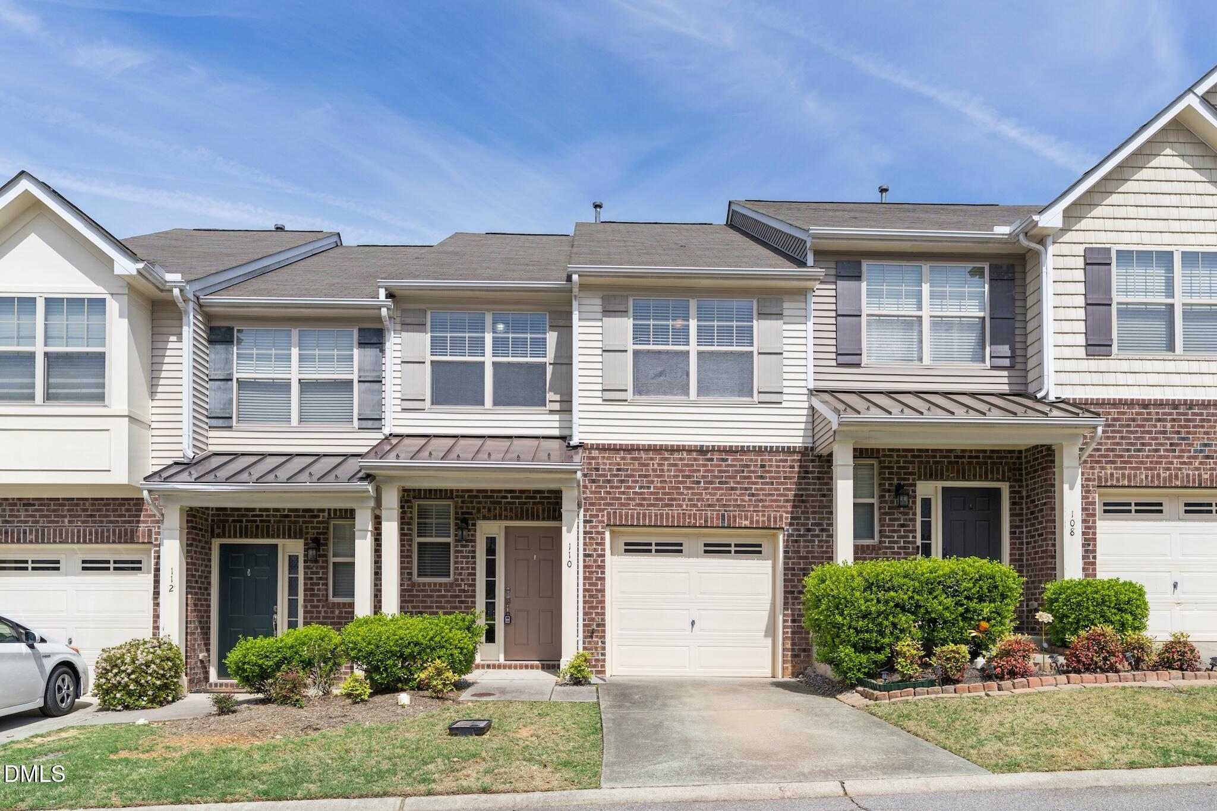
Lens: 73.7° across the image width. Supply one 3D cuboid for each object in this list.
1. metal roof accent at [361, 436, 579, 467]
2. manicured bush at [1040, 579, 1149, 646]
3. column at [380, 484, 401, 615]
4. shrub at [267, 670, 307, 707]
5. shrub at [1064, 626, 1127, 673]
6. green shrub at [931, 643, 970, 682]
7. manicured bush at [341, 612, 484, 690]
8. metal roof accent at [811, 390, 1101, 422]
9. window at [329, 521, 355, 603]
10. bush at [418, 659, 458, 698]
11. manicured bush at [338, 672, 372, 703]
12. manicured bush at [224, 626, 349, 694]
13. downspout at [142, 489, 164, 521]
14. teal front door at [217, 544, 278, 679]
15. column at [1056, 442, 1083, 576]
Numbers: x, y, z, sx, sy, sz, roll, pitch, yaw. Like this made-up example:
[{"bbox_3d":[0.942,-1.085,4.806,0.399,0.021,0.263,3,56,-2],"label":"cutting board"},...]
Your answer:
[{"bbox_3d":[-1.810,0.630,11.250,2.850,0.380,1.500,0,-1,-1],"label":"metal roof accent"},{"bbox_3d":[5.929,2.536,9.900,1.250,0.820,1.050,0,-1,-1],"label":"manicured bush"},{"bbox_3d":[-2.925,2.358,10.900,0.240,2.550,0.240,0,-1,-1],"label":"column"},{"bbox_3d":[-3.955,3.488,9.999,0.490,0.460,0.470,0,-1,-1],"label":"shrub"},{"bbox_3d":[5.763,2.891,9.595,0.740,0.560,0.650,0,-1,-1],"label":"shrub"},{"bbox_3d":[3.623,2.728,8.600,0.410,0.400,0.400,0,-1,-1],"label":"green shrub"},{"bbox_3d":[-2.468,3.091,10.200,1.740,0.930,1.100,0,-1,-1],"label":"manicured bush"},{"bbox_3d":[4.700,0.000,11.200,3.420,0.450,1.400,0,-1,-1],"label":"metal roof accent"},{"bbox_3d":[-3.824,2.297,12.019,0.610,1.200,0.100,0,-1,-1],"label":"window"},{"bbox_3d":[-2.113,3.355,10.076,0.480,0.450,0.460,0,-1,-2],"label":"bush"},{"bbox_3d":[-3.129,3.476,9.999,0.430,0.390,0.420,0,-1,-1],"label":"manicured bush"},{"bbox_3d":[-4.171,3.285,10.454,1.550,0.920,1.000,0,-1,-1],"label":"manicured bush"},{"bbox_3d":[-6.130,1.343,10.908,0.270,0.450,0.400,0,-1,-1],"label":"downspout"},{"bbox_3d":[-5.345,3.044,12.019,0.910,2.020,0.070,0,-1,-1],"label":"teal front door"},{"bbox_3d":[6.176,1.795,10.908,0.230,2.600,0.230,0,-1,-1],"label":"column"}]

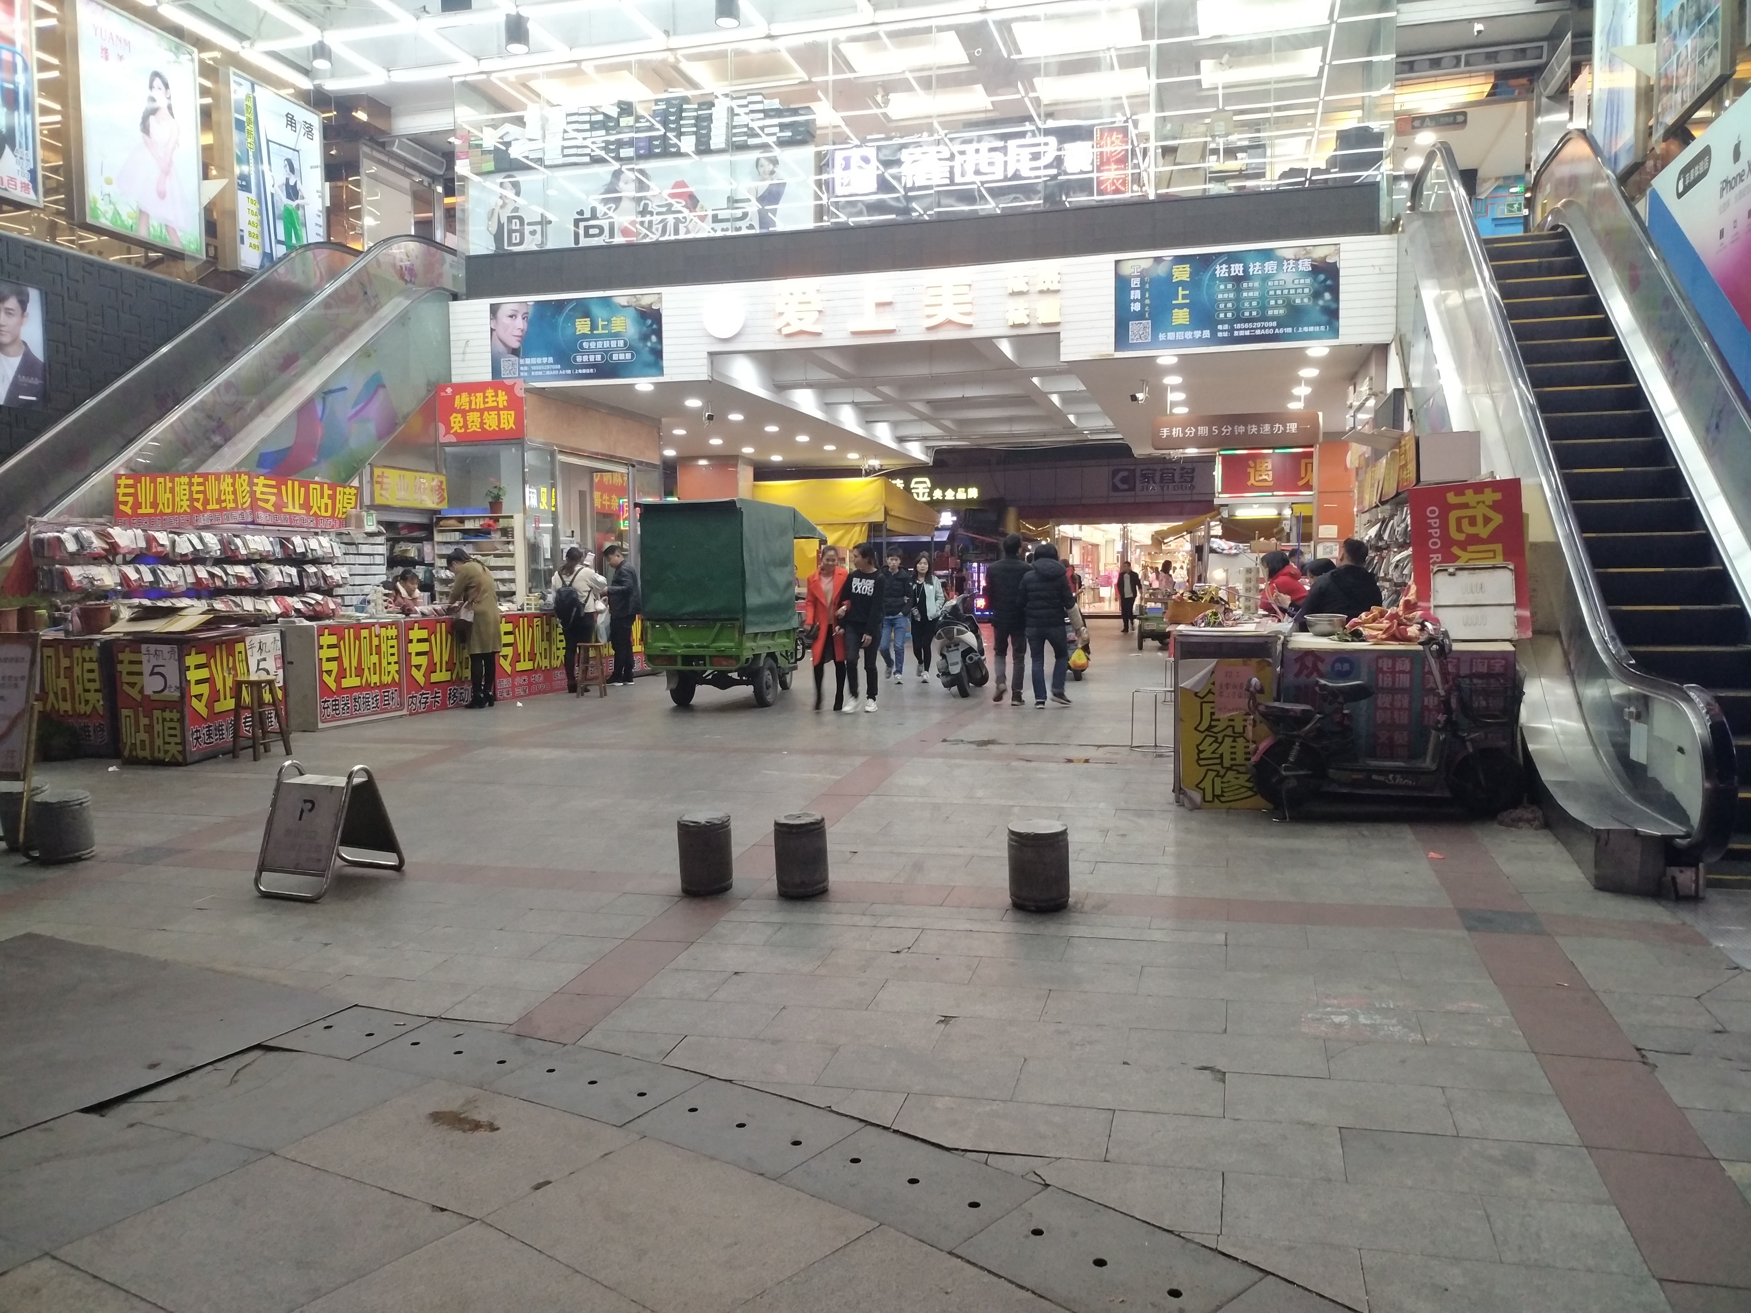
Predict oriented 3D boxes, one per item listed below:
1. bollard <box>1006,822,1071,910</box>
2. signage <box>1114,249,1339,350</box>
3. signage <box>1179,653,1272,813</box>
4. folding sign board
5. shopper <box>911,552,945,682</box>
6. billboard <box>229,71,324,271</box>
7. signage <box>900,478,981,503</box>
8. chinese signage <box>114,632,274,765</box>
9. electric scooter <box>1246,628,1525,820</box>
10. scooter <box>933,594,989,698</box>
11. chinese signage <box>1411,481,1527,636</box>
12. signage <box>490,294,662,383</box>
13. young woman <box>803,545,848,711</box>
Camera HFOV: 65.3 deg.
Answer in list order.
[{"bbox_3d":[0.757,0.967,6.308,0.280,0.375,0.280,-1,5,15],"label":"bollard"},{"bbox_3d":[3.810,-3.881,14.860,2.370,1.000,0.060,0,3,14],"label":"signage"},{"bbox_3d":[2.115,0.458,8.210,0.570,0.900,0.040,0,3,16],"label":"signage"},{"bbox_3d":[-2.803,0.852,7.017,0.450,0.630,0.600,1,3,20],"label":"folding sign board"},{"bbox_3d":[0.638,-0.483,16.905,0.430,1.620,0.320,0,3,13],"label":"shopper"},{"bbox_3d":[-6.574,-5.175,15.125,0.150,2.070,1.440,0,3,15],"label":"billboard"},{"bbox_3d":[1.873,-5.211,43.000,2.900,0.820,0.200,0,3,15],"label":"signage"},{"bbox_3d":[-5.235,0.297,10.702,0.540,0.920,1.150,0,3,15],"label":"chinese signage"},{"bbox_3d":[2.792,0.355,7.560,1.460,1.040,0.580,0,3,11],"label":"electric scooter"},{"bbox_3d":[0.932,-0.142,15.151,0.680,1.100,1.720,0,3,9],"label":"scooter"},{"bbox_3d":[3.534,-0.556,8.102,0.640,0.940,0.060,-4,2,15],"label":"chinese signage"},{"bbox_3d":[-3.372,-3.568,15.338,2.109,0.906,0.060,0,4,15],"label":"signage"},{"bbox_3d":[-0.493,-0.279,13.514,0.460,1.610,0.360,-1,4,2],"label":"young woman"}]

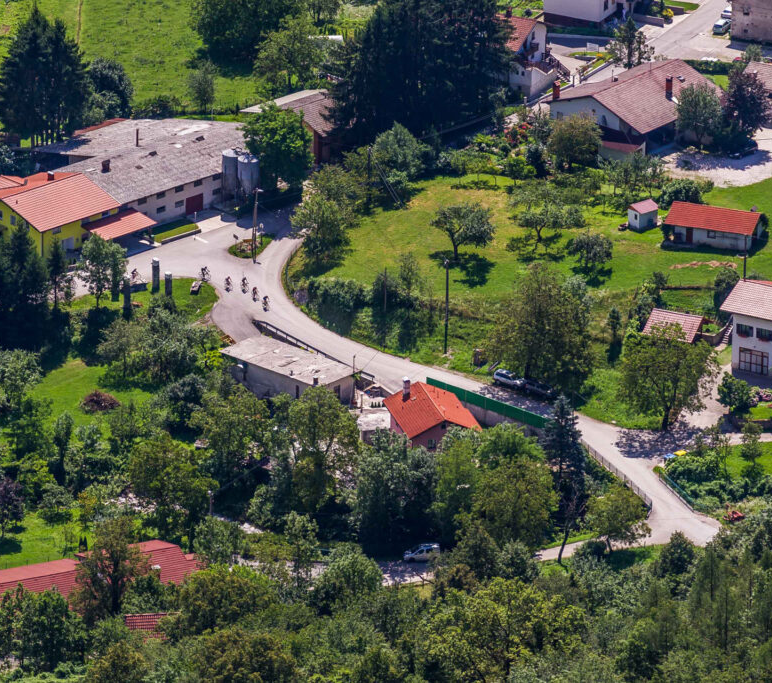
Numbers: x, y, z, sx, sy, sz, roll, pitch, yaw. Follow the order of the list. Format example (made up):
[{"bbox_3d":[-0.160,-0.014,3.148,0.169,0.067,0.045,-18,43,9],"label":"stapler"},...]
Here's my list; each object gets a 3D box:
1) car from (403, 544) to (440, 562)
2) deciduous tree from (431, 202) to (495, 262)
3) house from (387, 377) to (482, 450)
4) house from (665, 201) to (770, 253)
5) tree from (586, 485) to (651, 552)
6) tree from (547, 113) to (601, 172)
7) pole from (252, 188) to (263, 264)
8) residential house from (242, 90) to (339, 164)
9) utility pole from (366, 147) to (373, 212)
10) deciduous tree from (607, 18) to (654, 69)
[{"bbox_3d":[4.068,23.958,642.938,4.150,1.780,1.750,-2,22,-5],"label":"car"},{"bbox_3d":[9.056,-12.946,676.703,7.300,6.600,7.000,0,22,0],"label":"deciduous tree"},{"bbox_3d":[5.237,9.404,637.696,8.388,7.300,10.884,-6,23,-15],"label":"house"},{"bbox_3d":[39.308,-14.210,679.404,11.000,3.900,6.500,8,24,19],"label":"house"},{"bbox_3d":[25.335,19.389,617.760,6.756,7.510,6.756,1,23,0],"label":"tree"},{"bbox_3d":[22.970,-24.355,695.796,6.400,6.300,6.200,0,22,0],"label":"tree"},{"bbox_3d":[-15.462,-13.793,680.103,1.100,9.600,0.500,0,22,0],"label":"pole"},{"bbox_3d":[-8.944,-28.163,717.565,10.500,5.900,15.500,-18,28,-38],"label":"residential house"},{"bbox_3d":[-2.043,-19.970,702.804,0.600,8.700,0.350,0,23,0],"label":"utility pole"},{"bbox_3d":[32.250,-39.153,748.966,5.804,7.420,5.804,0,23,0],"label":"deciduous tree"}]

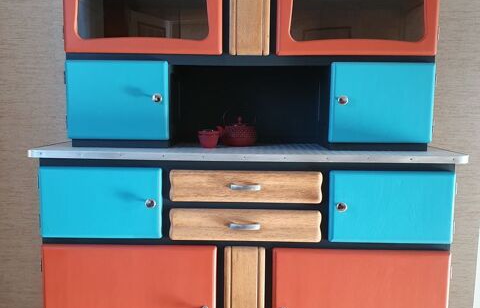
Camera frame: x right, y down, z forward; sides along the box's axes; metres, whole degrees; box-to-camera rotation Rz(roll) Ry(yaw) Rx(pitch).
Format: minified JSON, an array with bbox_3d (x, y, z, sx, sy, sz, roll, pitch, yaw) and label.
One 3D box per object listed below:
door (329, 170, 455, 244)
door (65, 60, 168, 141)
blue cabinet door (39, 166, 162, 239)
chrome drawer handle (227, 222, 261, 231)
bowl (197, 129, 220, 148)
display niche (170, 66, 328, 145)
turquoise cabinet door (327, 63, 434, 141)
[{"bbox_3d":[0.435,0.153,1.387,0.356,0.207,0.022,1,6,1],"label":"door"},{"bbox_3d":[-0.365,-0.161,1.455,0.305,0.232,0.022,1,6,1],"label":"door"},{"bbox_3d":[-0.401,0.142,1.405,0.354,0.206,0.022,1,6,1],"label":"blue cabinet door"},{"bbox_3d":[0.014,0.206,1.376,0.088,0.017,0.026,1,6,1],"label":"chrome drawer handle"},{"bbox_3d":[-0.094,-0.046,1.515,0.069,0.053,0.069,1,6,1],"label":"bowl"},{"bbox_3d":[0.029,-0.152,1.579,0.475,0.249,0.246,1,6,1],"label":"display niche"},{"bbox_3d":[0.422,-0.152,1.438,0.305,0.235,0.022,1,6,1],"label":"turquoise cabinet door"}]

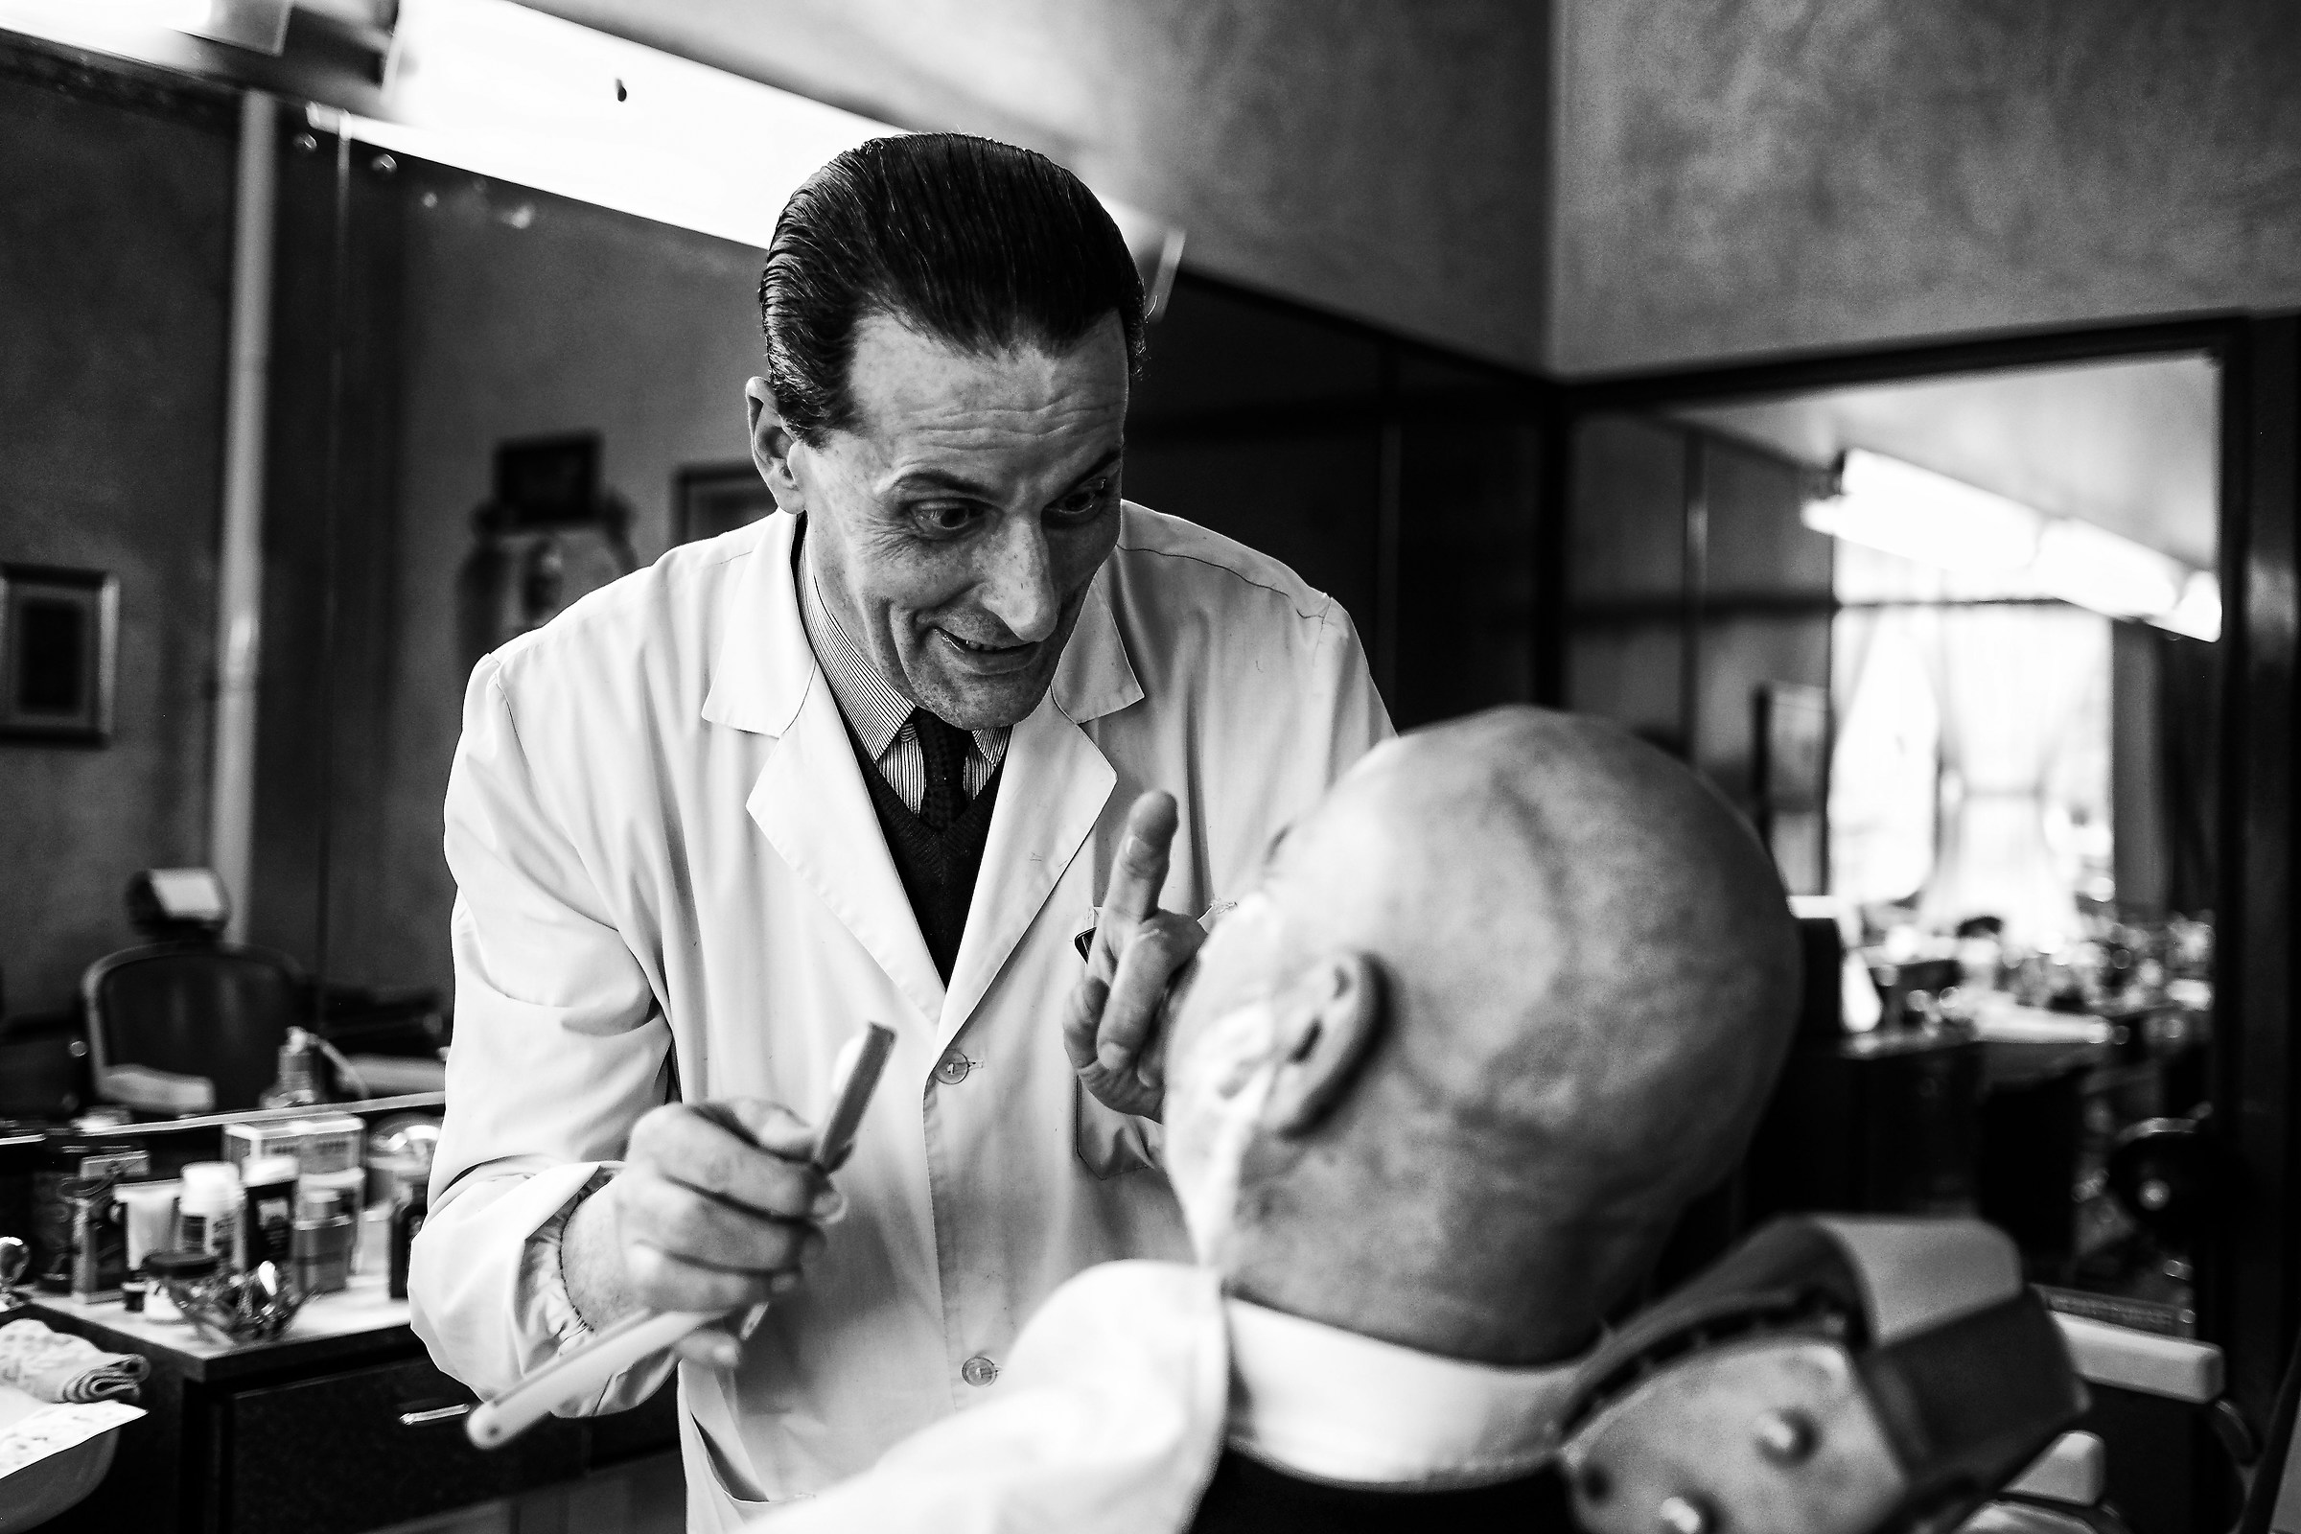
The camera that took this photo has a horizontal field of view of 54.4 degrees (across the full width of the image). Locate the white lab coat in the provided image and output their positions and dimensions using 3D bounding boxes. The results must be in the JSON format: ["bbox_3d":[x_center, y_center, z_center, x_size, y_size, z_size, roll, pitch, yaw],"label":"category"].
[{"bbox_3d":[-0.110,0.340,1.210,0.530,0.980,0.480,1,0,-12],"label":"white lab coat"}]

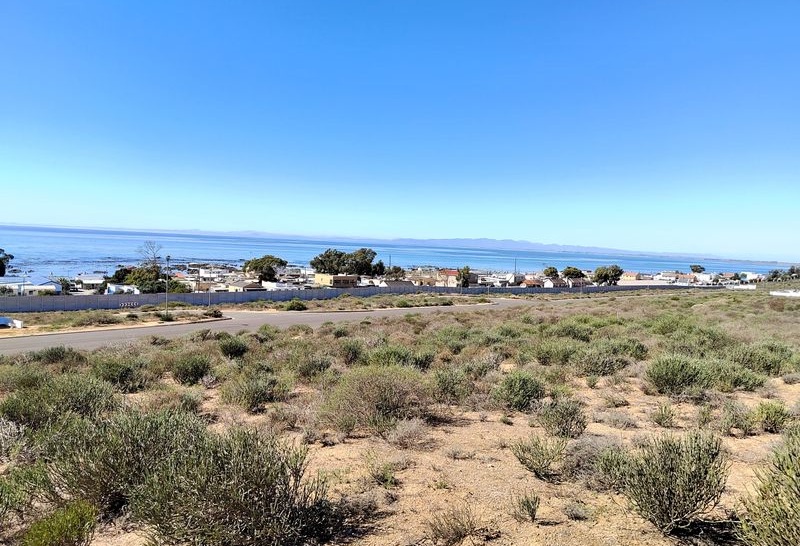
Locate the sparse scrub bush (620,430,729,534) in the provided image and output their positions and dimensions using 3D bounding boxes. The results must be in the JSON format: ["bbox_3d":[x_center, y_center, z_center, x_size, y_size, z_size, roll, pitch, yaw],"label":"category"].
[{"bbox_3d":[1.868,1.426,3.617,0.720,0.653,0.662,3,3,0],"label":"sparse scrub bush"}]

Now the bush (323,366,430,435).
[{"bbox_3d":[-0.268,1.462,6.399,1.304,0.704,1.200,3,3,-2],"label":"bush"}]

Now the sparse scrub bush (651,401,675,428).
[{"bbox_3d":[2.972,1.586,5.998,0.271,0.277,0.249,4,4,27],"label":"sparse scrub bush"}]

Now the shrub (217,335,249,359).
[{"bbox_3d":[-4.141,1.843,13.243,0.748,0.577,0.689,2,3,-17],"label":"shrub"}]

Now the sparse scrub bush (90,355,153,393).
[{"bbox_3d":[-4.840,1.708,9.281,1.120,0.613,1.030,1,4,-27],"label":"sparse scrub bush"}]

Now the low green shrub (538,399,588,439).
[{"bbox_3d":[1.830,1.628,5.948,0.548,0.408,0.504,3,3,0],"label":"low green shrub"}]

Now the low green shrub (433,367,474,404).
[{"bbox_3d":[0.776,1.588,7.588,0.601,0.482,0.553,3,3,6],"label":"low green shrub"}]

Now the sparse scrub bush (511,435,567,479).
[{"bbox_3d":[1.205,1.605,4.622,0.477,0.364,0.414,3,3,0],"label":"sparse scrub bush"}]

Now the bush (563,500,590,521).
[{"bbox_3d":[1.218,1.621,3.656,0.193,0.130,0.177,4,3,20],"label":"bush"}]

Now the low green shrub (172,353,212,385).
[{"bbox_3d":[-3.870,1.781,9.914,0.731,0.615,0.671,3,3,0],"label":"low green shrub"}]

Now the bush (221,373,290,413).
[{"bbox_3d":[-2.110,1.759,7.759,1.001,0.561,0.818,3,3,0],"label":"bush"}]

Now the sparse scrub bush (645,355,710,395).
[{"bbox_3d":[4.139,1.492,7.888,0.981,0.540,0.903,4,4,28],"label":"sparse scrub bush"}]

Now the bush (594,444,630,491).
[{"bbox_3d":[1.759,1.595,4.359,0.386,0.374,0.354,3,3,0],"label":"bush"}]

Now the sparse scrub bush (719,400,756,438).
[{"bbox_3d":[3.560,1.512,5.583,0.400,0.372,0.368,5,4,33],"label":"sparse scrub bush"}]

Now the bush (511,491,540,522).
[{"bbox_3d":[0.887,1.650,3.755,0.208,0.201,0.180,3,3,0],"label":"bush"}]

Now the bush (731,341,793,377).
[{"bbox_3d":[6.283,1.470,9.203,1.075,0.573,0.989,5,4,35],"label":"bush"}]

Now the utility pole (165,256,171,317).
[{"bbox_3d":[-17.211,1.008,39.373,0.320,4.611,0.320,1,3,-24],"label":"utility pole"}]

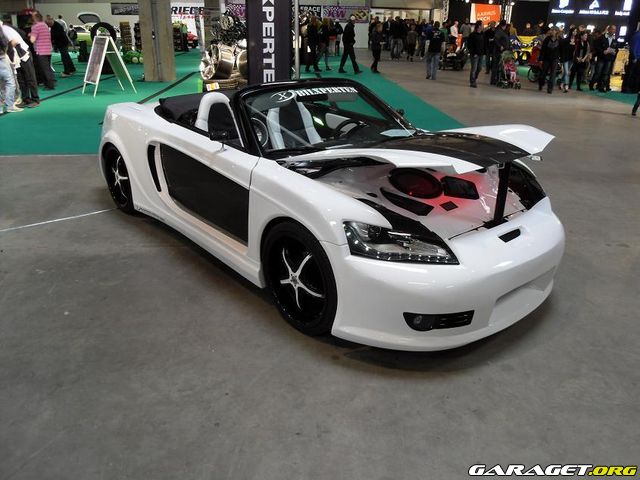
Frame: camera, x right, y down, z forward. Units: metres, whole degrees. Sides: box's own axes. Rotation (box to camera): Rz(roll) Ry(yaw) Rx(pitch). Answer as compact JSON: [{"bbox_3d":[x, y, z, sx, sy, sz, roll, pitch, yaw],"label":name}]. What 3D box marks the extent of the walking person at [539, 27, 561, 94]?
[{"bbox_3d":[6.398,-5.029,14.414,0.550,1.750,0.500,8,24,13],"label":"walking person"}]

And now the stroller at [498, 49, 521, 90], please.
[{"bbox_3d":[5.629,-5.049,15.361,0.460,1.000,0.680,-9,25,-24],"label":"stroller"}]

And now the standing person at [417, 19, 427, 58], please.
[{"bbox_3d":[4.874,-9.639,24.867,0.500,1.770,0.380,-1,23,-5],"label":"standing person"}]

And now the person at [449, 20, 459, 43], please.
[{"bbox_3d":[6.345,-9.452,24.823,0.380,1.800,0.500,16,27,30],"label":"person"}]

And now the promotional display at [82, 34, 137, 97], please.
[{"bbox_3d":[-4.567,-3.797,11.233,0.930,1.200,0.670,-19,31,-40],"label":"promotional display"}]

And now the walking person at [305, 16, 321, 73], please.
[{"bbox_3d":[-0.234,-6.526,17.298,0.520,1.730,0.480,0,23,-3],"label":"walking person"}]

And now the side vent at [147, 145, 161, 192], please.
[{"bbox_3d":[-1.261,-0.546,3.951,0.060,0.340,0.155,-18,30,-38],"label":"side vent"}]

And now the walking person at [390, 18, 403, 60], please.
[{"bbox_3d":[3.685,-9.557,24.719,0.520,1.860,0.500,7,23,11],"label":"walking person"}]

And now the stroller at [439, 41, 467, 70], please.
[{"bbox_3d":[5.044,-6.933,19.559,0.700,1.000,0.900,6,24,9],"label":"stroller"}]

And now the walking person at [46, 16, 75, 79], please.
[{"bbox_3d":[-7.172,-5.376,14.308,0.650,1.620,0.550,-11,27,-27],"label":"walking person"}]

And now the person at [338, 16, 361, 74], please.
[{"bbox_3d":[1.089,-6.620,17.649,0.720,1.810,0.500,4,23,4],"label":"person"}]

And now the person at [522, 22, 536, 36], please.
[{"bbox_3d":[9.660,-9.234,24.280,0.500,1.740,0.350,8,24,14],"label":"person"}]

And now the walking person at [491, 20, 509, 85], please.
[{"bbox_3d":[5.489,-5.674,15.758,0.520,1.820,0.450,-12,27,-30],"label":"walking person"}]

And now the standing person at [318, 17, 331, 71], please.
[{"bbox_3d":[0.190,-6.768,17.911,0.450,1.710,0.460,0,23,-3],"label":"standing person"}]

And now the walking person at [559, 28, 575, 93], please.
[{"bbox_3d":[6.868,-5.002,14.425,0.500,1.670,0.360,6,24,9],"label":"walking person"}]

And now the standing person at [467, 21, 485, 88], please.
[{"bbox_3d":[4.338,-5.150,14.405,0.420,1.750,0.500,14,26,28],"label":"standing person"}]

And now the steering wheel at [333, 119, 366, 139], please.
[{"bbox_3d":[0.164,-0.759,3.931,0.360,0.360,0.090,-18,55,-38],"label":"steering wheel"}]

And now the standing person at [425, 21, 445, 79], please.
[{"bbox_3d":[3.477,-5.806,15.861,0.520,1.700,0.360,6,24,9],"label":"standing person"}]

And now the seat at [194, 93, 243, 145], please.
[{"bbox_3d":[-0.618,-0.609,3.849,0.520,0.880,0.750,-19,31,-39],"label":"seat"}]

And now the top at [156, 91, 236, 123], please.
[{"bbox_3d":[-0.736,-1.144,4.443,1.150,0.200,0.500,-18,30,-38],"label":"top"}]

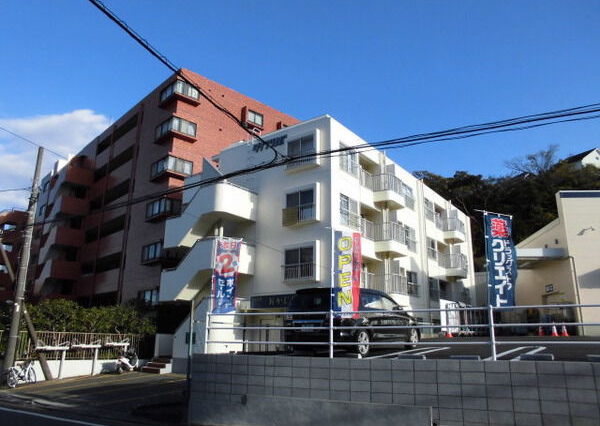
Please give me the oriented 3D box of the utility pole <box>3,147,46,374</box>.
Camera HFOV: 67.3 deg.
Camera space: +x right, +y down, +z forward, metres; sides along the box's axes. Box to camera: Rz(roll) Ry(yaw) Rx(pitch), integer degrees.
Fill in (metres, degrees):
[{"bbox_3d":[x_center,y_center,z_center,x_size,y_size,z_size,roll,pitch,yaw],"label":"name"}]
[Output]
[{"bbox_3d":[-10.935,1.797,17.969,0.330,9.539,0.330,9,-18,-31],"label":"utility pole"}]

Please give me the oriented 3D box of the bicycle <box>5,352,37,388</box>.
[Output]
[{"bbox_3d":[-10.000,5.723,16.406,0.560,1.070,1.720,-1,-16,6],"label":"bicycle"}]

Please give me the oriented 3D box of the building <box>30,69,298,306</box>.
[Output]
[{"bbox_3d":[-14.233,3.727,43.794,14.000,19.300,31.500,15,-21,-42],"label":"building"}]

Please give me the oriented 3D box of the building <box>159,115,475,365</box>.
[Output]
[{"bbox_3d":[4.477,3.779,30.279,9.100,11.850,25.800,-11,-19,35],"label":"building"}]

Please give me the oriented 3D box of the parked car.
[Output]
[{"bbox_3d":[1.616,2.962,12.194,1.710,1.550,4.580,-11,-19,35],"label":"parked car"}]

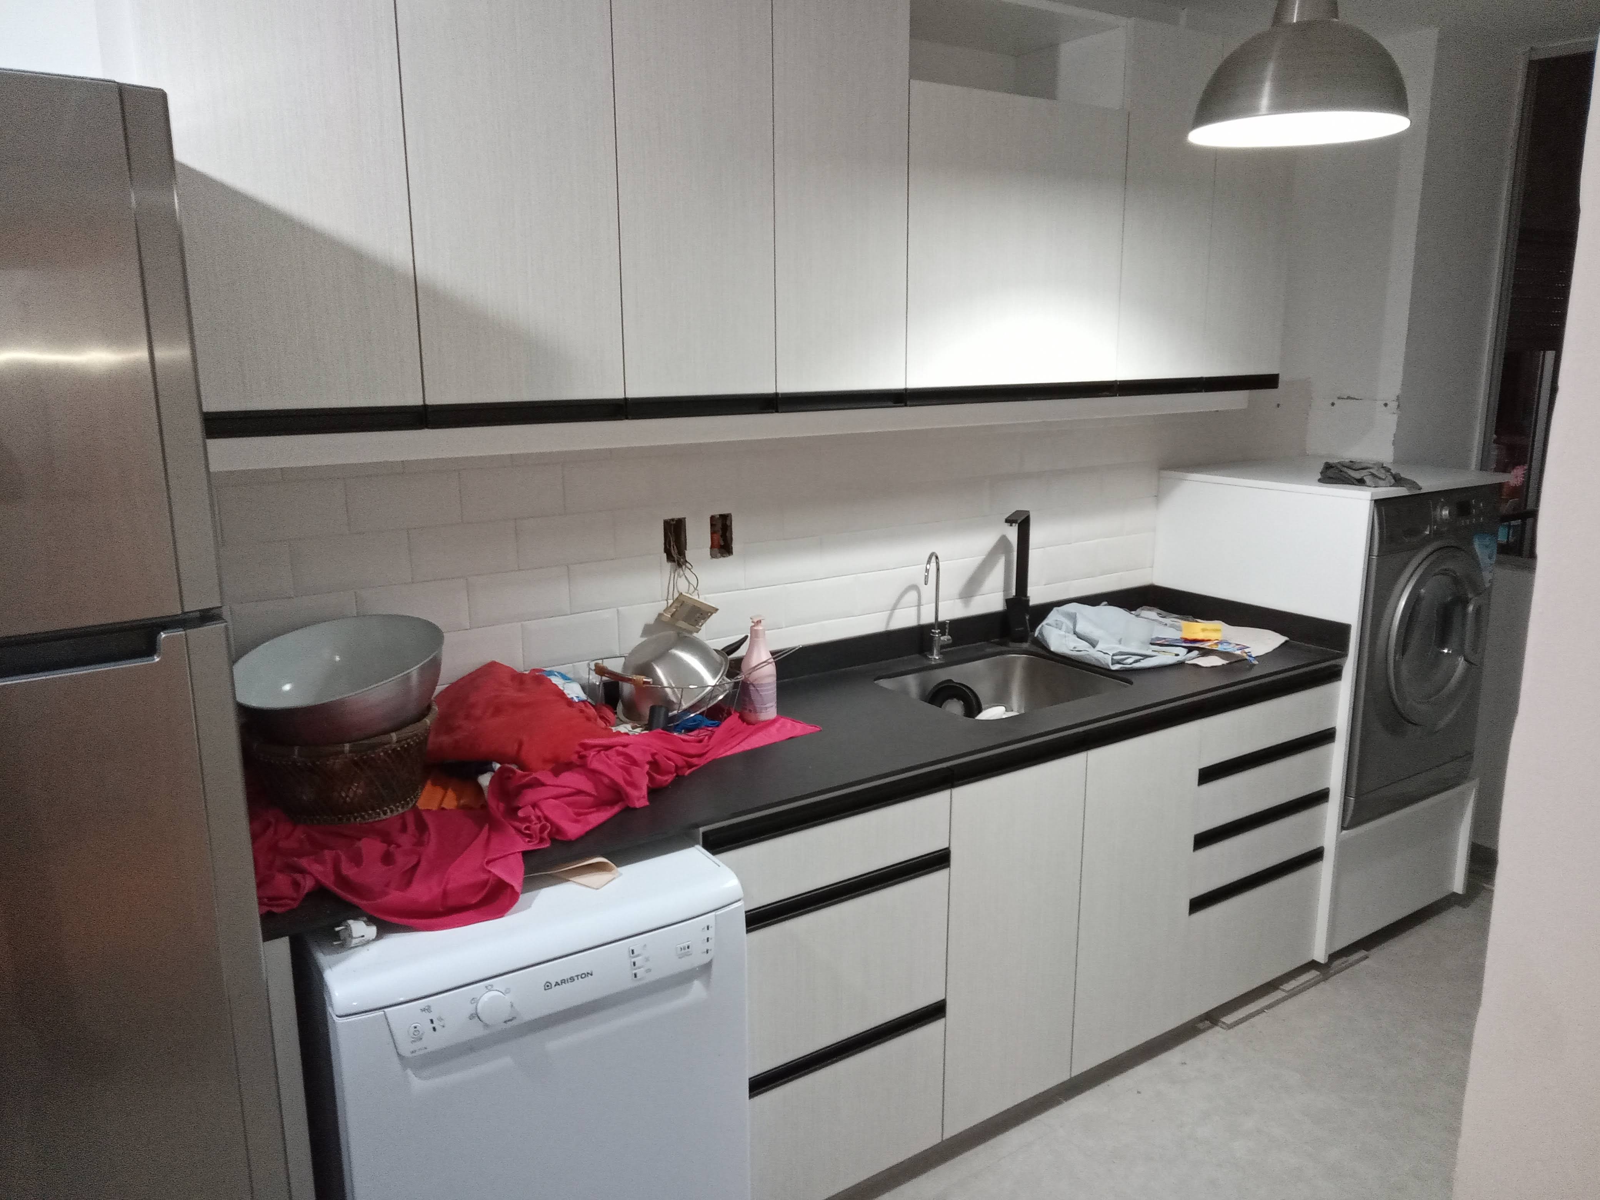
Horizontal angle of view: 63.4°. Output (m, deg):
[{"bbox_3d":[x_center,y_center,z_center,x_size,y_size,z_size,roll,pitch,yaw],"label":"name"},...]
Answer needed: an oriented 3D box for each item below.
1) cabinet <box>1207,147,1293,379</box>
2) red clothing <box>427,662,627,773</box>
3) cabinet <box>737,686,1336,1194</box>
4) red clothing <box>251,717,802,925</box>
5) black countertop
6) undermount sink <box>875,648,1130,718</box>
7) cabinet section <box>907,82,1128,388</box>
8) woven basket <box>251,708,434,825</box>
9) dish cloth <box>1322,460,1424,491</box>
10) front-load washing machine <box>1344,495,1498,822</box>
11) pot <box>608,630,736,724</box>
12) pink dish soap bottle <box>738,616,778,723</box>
[{"bbox_3d":[0.960,-0.917,3.140,0.295,0.753,0.328,-9,15,-35],"label":"cabinet"},{"bbox_3d":[-0.483,0.203,2.324,0.402,0.176,0.235,-9,15,-35],"label":"red clothing"},{"bbox_3d":[0.405,0.631,2.901,1.816,0.843,0.564,-9,15,-35],"label":"cabinet"},{"bbox_3d":[-0.352,0.324,2.140,1.117,0.103,0.524,-9,15,-35],"label":"red clothing"},{"bbox_3d":[0.131,0.212,2.603,2.499,0.101,0.576,-9,15,-35],"label":"black countertop"},{"bbox_3d":[0.452,0.272,2.902,0.505,0.181,0.392,-9,15,-35],"label":"undermount sink"},{"bbox_3d":[0.352,-0.726,2.677,0.597,0.550,0.310,-9,14,-35],"label":"cabinet section"},{"bbox_3d":[-0.750,0.258,2.119,0.320,0.146,0.320,-9,15,-35],"label":"woven basket"},{"bbox_3d":[1.434,-0.316,3.231,0.304,0.041,0.294,-9,15,-35],"label":"dish cloth"},{"bbox_3d":[1.438,0.094,3.501,0.598,0.828,0.554,-9,15,-35],"label":"front-load washing machine"},{"bbox_3d":[-0.274,0.123,2.506,0.225,0.103,0.225,-40,19,-23],"label":"pot"},{"bbox_3d":[-0.086,0.135,2.586,0.066,0.207,0.055,-1,12,-6],"label":"pink dish soap bottle"}]

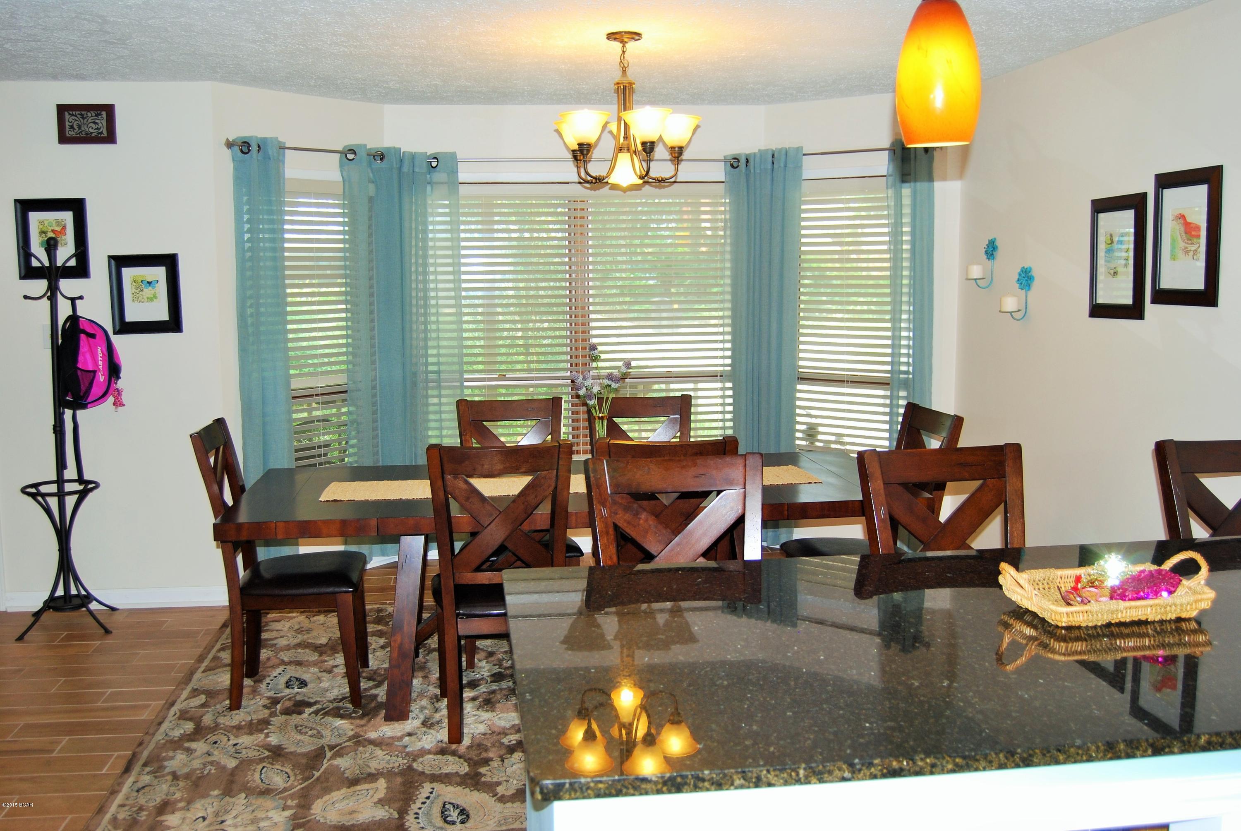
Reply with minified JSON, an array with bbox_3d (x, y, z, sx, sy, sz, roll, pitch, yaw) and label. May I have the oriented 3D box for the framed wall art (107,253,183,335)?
[{"bbox_3d":[-2.190,-0.559,5.259,0.309,0.363,0.025,-1,7,-8],"label":"framed wall art"}]

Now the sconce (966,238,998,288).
[{"bbox_3d":[1.606,-0.681,5.096,0.120,0.235,0.100,-2,7,-10],"label":"sconce"}]

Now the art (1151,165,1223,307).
[{"bbox_3d":[1.899,-0.596,3.827,0.025,0.453,0.365,-1,7,-8],"label":"art"}]

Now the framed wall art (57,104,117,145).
[{"bbox_3d":[-2.403,-1.310,5.137,0.250,0.175,0.025,-1,7,-8],"label":"framed wall art"}]

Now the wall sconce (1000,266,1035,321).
[{"bbox_3d":[1.702,-0.524,4.913,0.135,0.235,0.100,-1,7,-8],"label":"wall sconce"}]

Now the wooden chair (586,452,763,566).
[{"bbox_3d":[0.180,0.688,2.711,0.460,1.108,0.560,-2,7,-8],"label":"wooden chair"}]

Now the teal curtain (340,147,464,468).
[{"bbox_3d":[-1.133,-0.302,5.929,0.600,2.120,0.190,-4,8,-24],"label":"teal curtain"}]

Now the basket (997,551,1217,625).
[{"bbox_3d":[0.952,0.328,2.217,0.410,0.103,0.240,-2,7,-12],"label":"basket"}]

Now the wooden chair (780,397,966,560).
[{"bbox_3d":[0.962,0.494,4.531,0.580,1.015,0.480,-1,7,-7],"label":"wooden chair"}]

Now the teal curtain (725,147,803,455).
[{"bbox_3d":[0.765,-0.332,6.038,0.400,2.120,0.180,2,8,22],"label":"teal curtain"}]

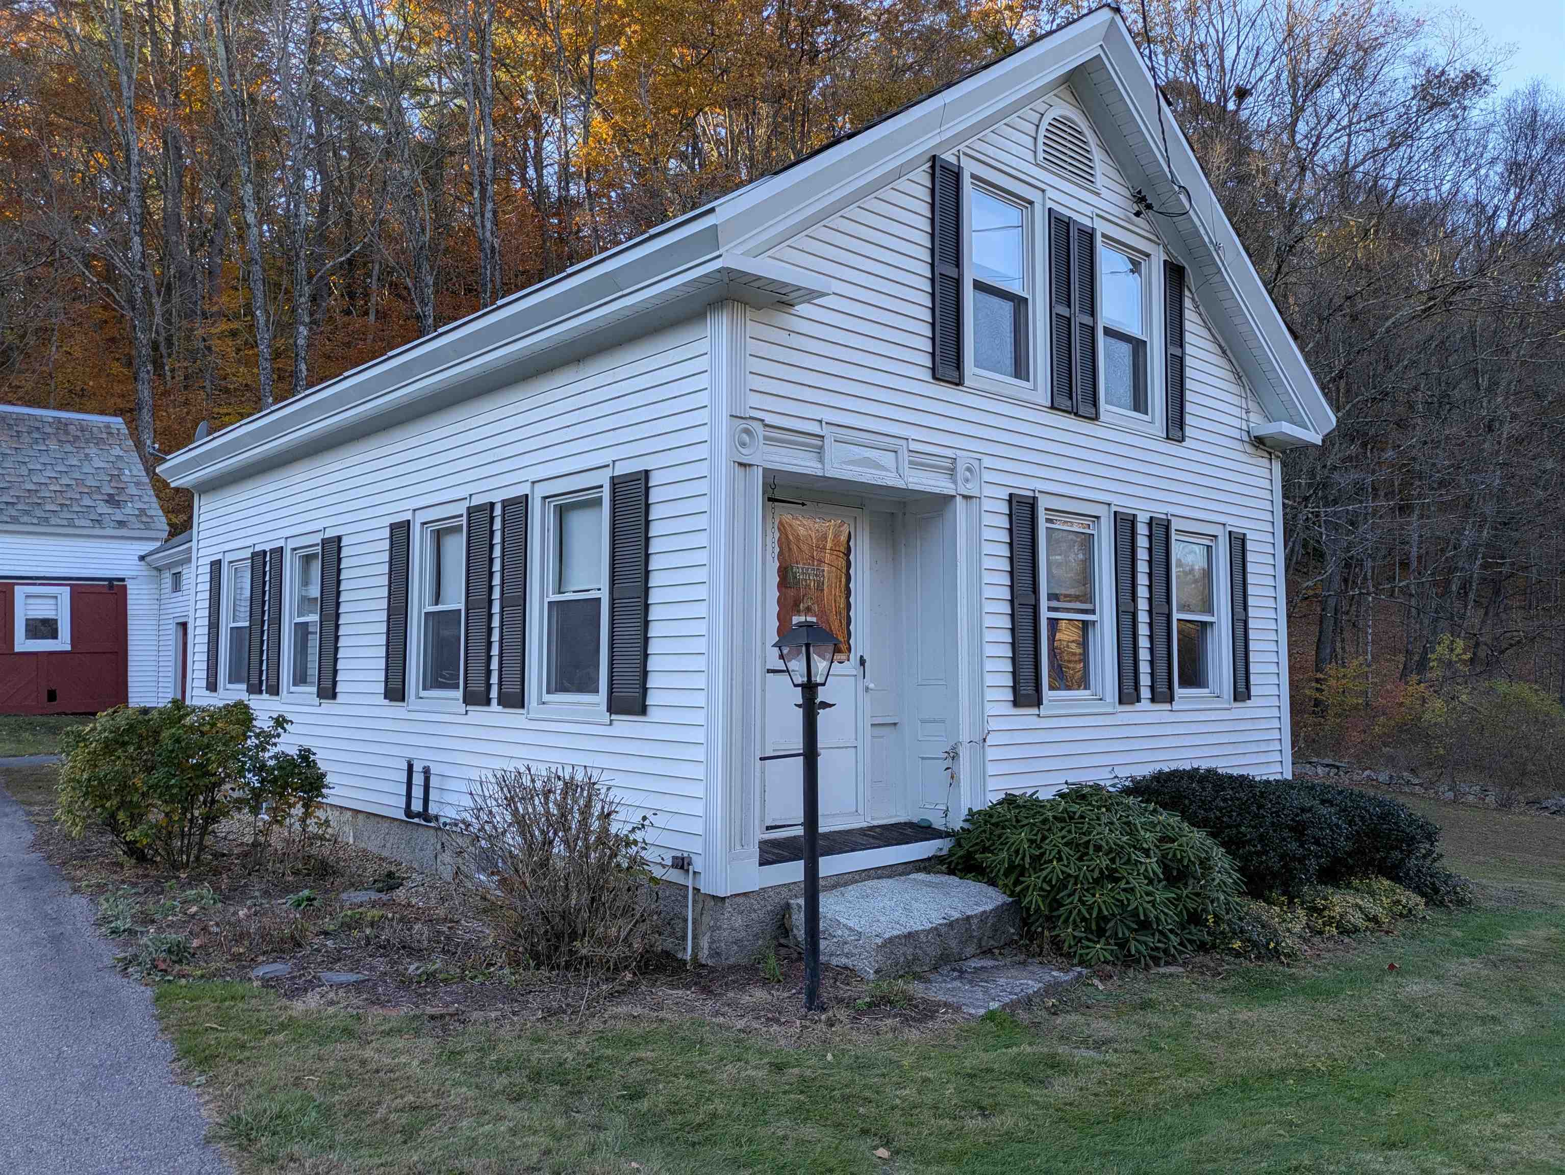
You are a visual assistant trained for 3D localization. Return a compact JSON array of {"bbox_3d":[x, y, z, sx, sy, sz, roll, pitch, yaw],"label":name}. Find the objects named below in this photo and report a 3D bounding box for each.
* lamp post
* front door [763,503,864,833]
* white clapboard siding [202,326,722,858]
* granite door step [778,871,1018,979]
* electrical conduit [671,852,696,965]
[{"bbox_3d":[0.137,1.173,5.895,0.260,2.003,0.260,4,-6,-41],"label":"lamp post"},{"bbox_3d":[0.221,0.489,7.358,0.860,2.100,0.070,4,-6,-41],"label":"front door"},{"bbox_3d":[-3.649,0.275,9.863,0.100,3.230,9.450,4,-6,-43],"label":"white clapboard siding"},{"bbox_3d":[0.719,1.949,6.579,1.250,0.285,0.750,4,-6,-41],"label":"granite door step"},{"bbox_3d":[-0.549,1.803,6.363,0.070,0.600,0.199,4,-6,-43],"label":"electrical conduit"}]

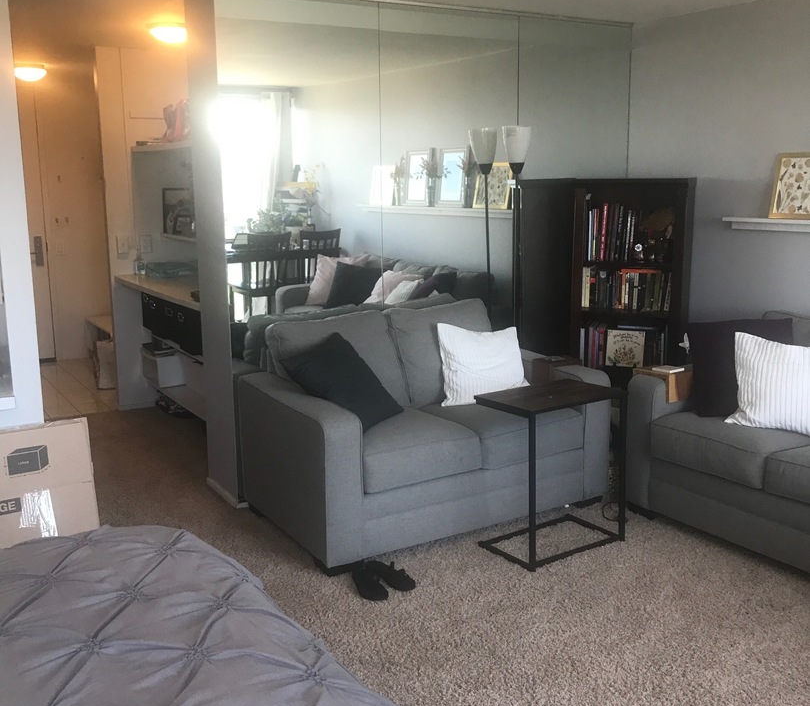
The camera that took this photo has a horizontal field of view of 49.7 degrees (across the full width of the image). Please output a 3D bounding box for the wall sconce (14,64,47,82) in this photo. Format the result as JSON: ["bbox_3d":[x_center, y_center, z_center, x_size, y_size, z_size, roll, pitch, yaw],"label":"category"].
[{"bbox_3d":[-2.763,-2.078,6.447,0.250,0.110,0.250,-7,13,-30],"label":"wall sconce"}]

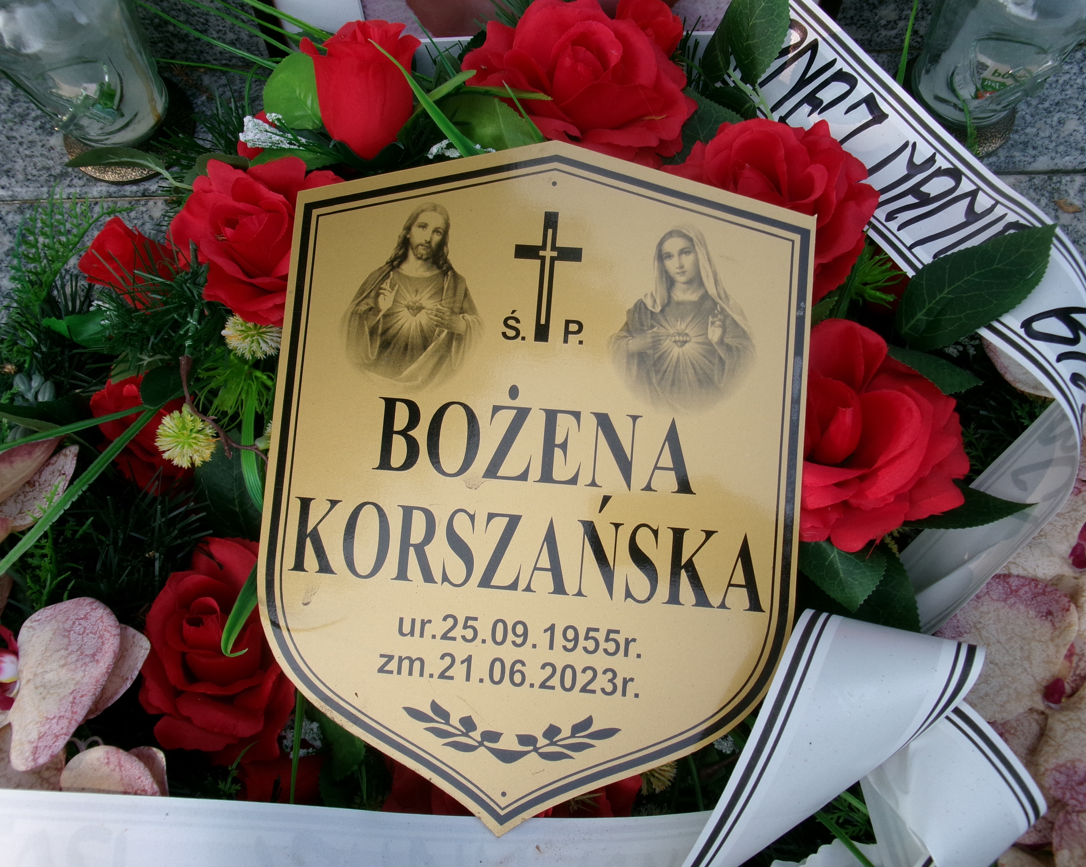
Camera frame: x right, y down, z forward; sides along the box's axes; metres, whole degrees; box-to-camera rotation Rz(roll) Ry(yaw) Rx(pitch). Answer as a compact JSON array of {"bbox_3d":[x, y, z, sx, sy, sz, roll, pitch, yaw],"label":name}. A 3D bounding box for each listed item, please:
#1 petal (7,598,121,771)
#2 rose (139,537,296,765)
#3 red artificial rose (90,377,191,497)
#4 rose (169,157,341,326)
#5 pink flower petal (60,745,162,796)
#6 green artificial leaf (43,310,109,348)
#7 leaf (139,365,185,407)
[{"bbox_3d":[-0.182,0.095,0.355,0.042,0.018,0.068,22,90,22],"label":"petal"},{"bbox_3d":[-0.148,0.100,0.430,0.081,0.060,0.100,-3,75,8],"label":"rose"},{"bbox_3d":[-0.183,0.001,0.425,0.049,0.037,0.053,-2,69,5],"label":"red artificial rose"},{"bbox_3d":[-0.140,-0.092,0.445,0.085,0.055,0.083,-3,72,11],"label":"rose"},{"bbox_3d":[-0.190,0.151,0.410,0.045,0.014,0.035,0,72,0],"label":"pink flower petal"},{"bbox_3d":[-0.219,-0.048,0.440,0.038,0.011,0.024,13,59,7],"label":"green artificial leaf"},{"bbox_3d":[-0.165,-0.020,0.405,0.025,0.010,0.020,-29,66,-6],"label":"leaf"}]

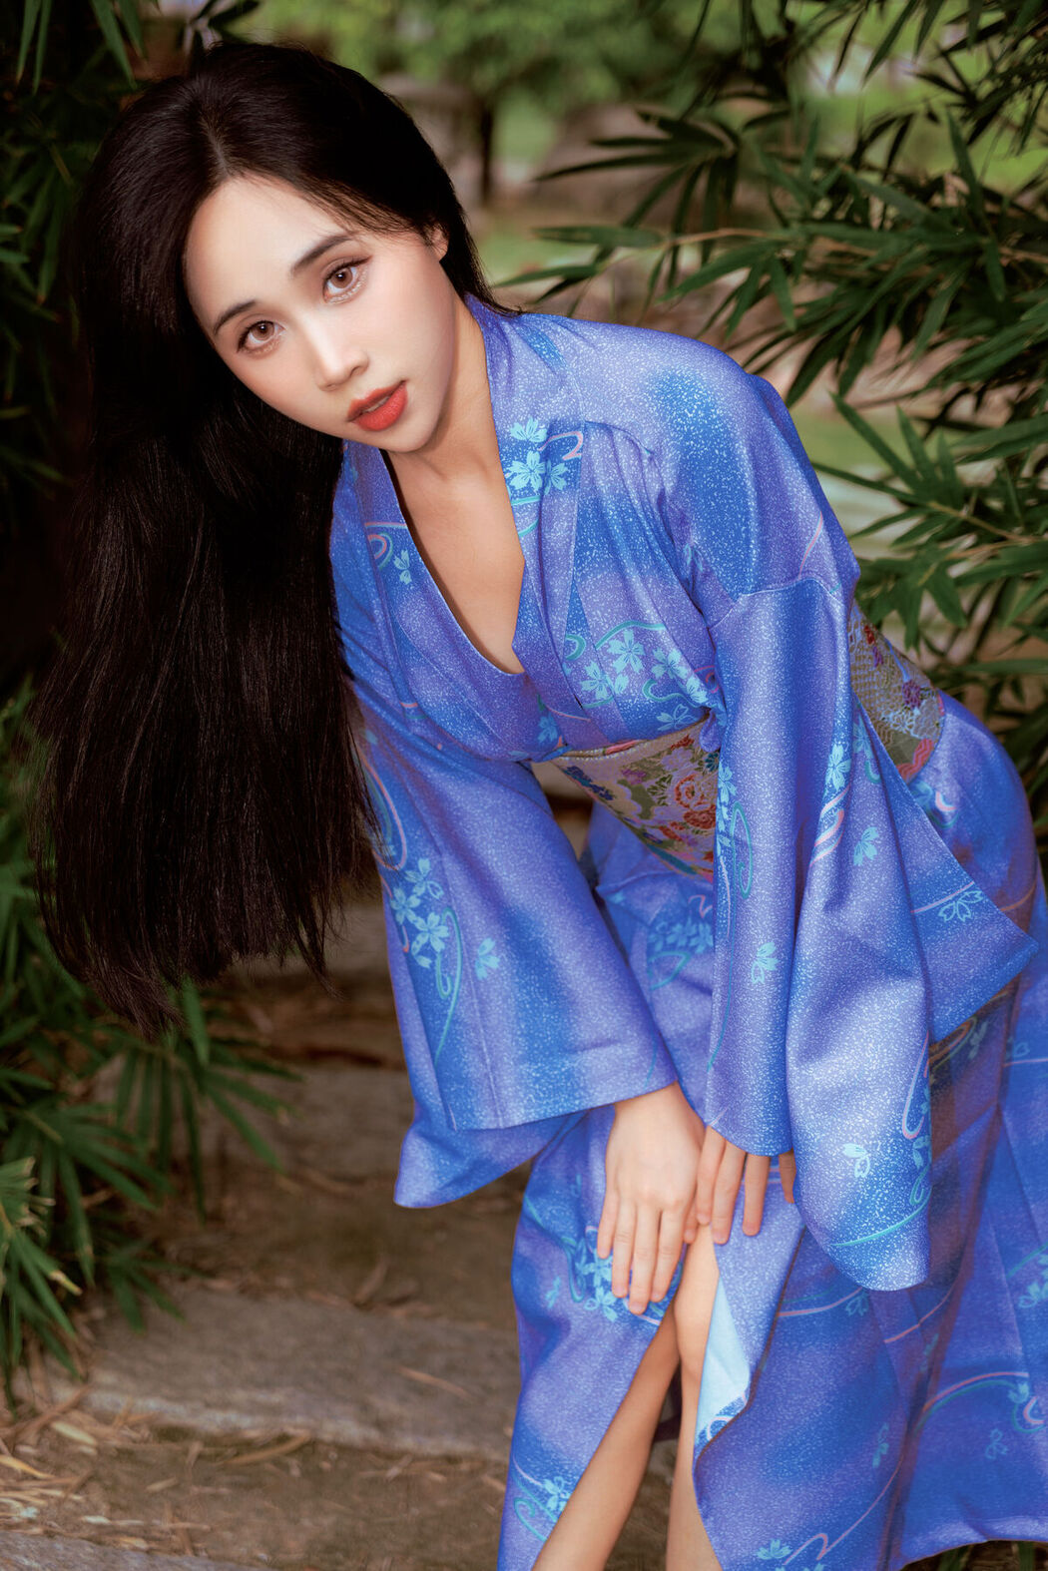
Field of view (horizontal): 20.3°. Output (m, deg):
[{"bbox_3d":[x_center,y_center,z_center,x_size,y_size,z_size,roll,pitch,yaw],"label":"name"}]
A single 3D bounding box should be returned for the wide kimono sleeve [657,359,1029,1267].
[{"bbox_3d":[0.225,0.012,1.970,0.240,0.620,0.310,5,12,25],"label":"wide kimono sleeve"}]

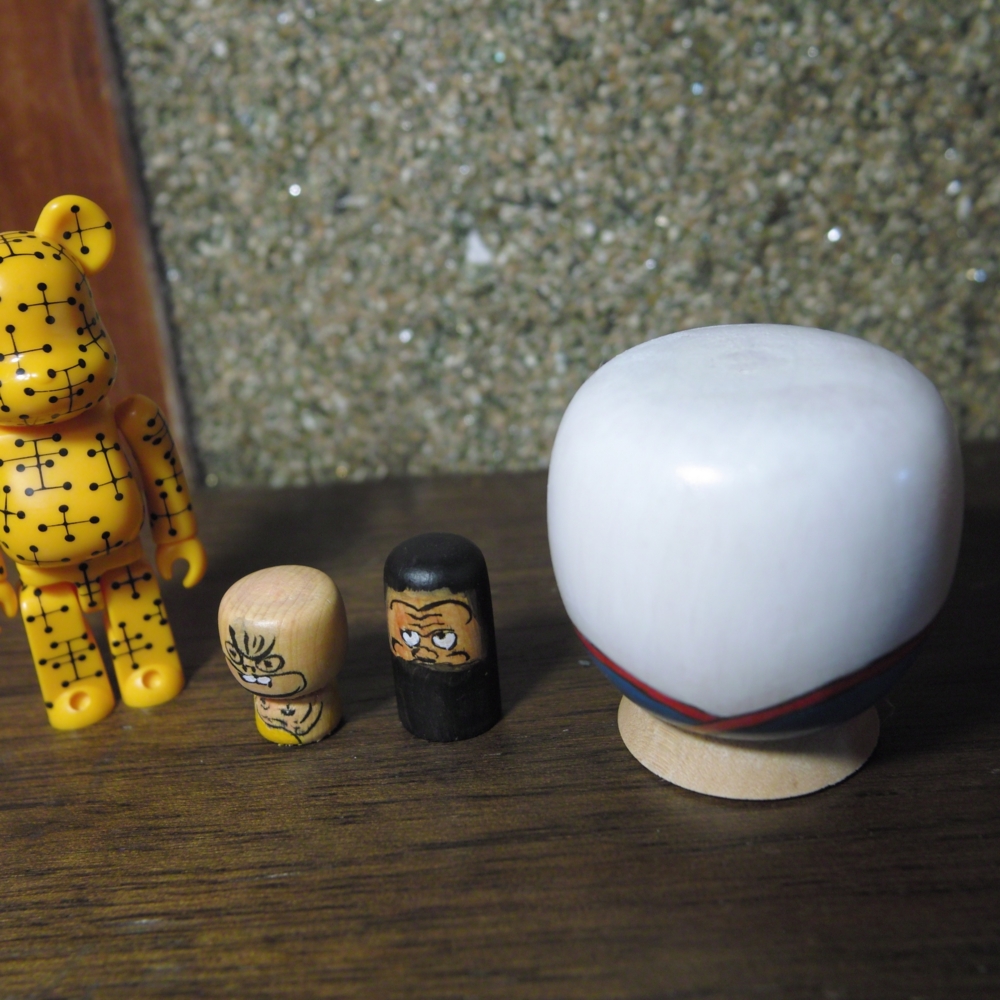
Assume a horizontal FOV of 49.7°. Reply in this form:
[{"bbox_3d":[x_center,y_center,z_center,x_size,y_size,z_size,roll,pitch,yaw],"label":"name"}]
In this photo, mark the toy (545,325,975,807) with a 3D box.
[{"bbox_3d":[0.029,0.005,0.129,0.047,0.050,0.047,5,25,23],"label":"toy"}]

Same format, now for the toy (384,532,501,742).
[{"bbox_3d":[-0.008,0.017,0.142,0.014,0.025,0.014,0,23,13],"label":"toy"}]

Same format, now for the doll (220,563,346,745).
[{"bbox_3d":[-0.028,0.020,0.143,0.016,0.021,0.016,-5,23,2],"label":"doll"}]

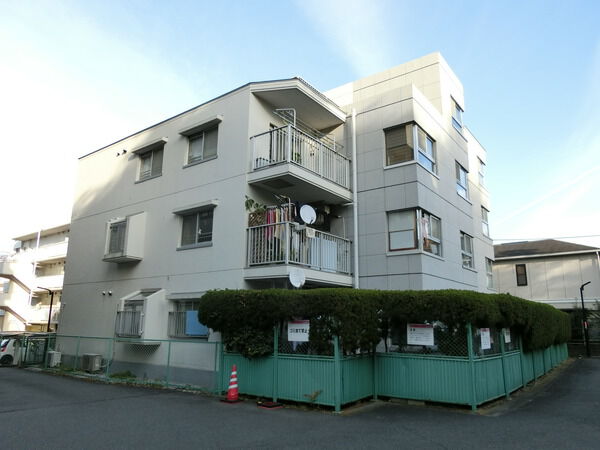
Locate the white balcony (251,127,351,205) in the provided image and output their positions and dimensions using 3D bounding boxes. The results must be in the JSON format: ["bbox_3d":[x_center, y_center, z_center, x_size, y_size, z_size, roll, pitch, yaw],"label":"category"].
[{"bbox_3d":[0.122,-1.593,13.062,1.503,1.369,3.256,-9,-16,36],"label":"white balcony"}]

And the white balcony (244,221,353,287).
[{"bbox_3d":[0.121,1.042,13.150,1.550,1.470,3.430,-9,-16,36],"label":"white balcony"}]

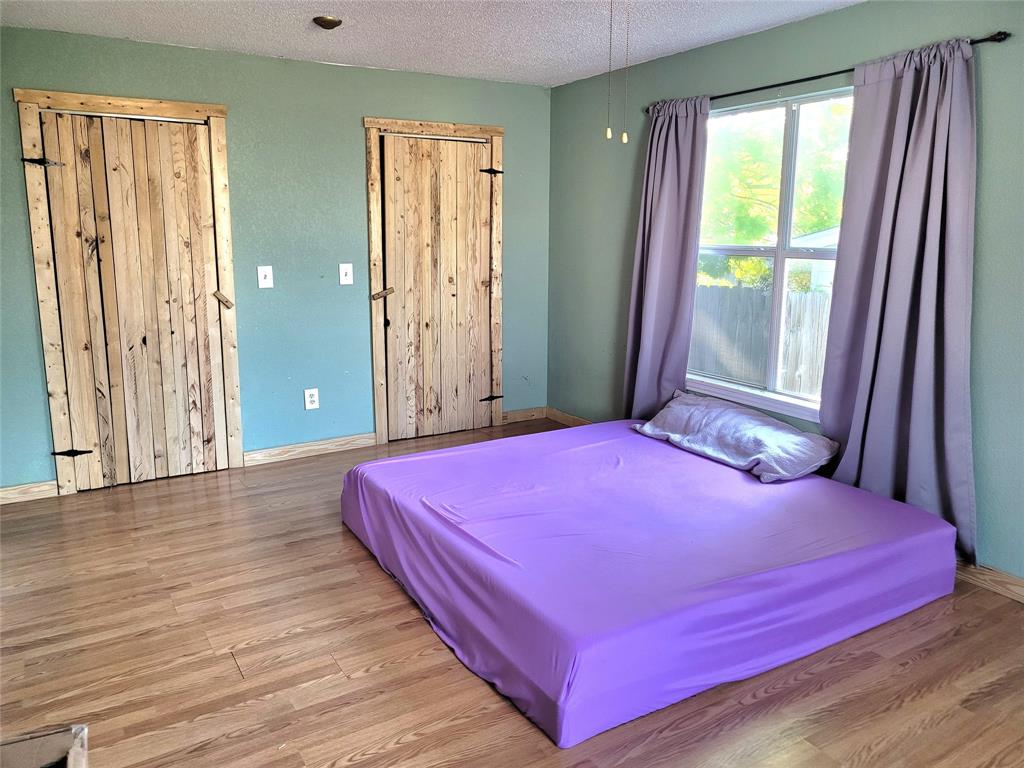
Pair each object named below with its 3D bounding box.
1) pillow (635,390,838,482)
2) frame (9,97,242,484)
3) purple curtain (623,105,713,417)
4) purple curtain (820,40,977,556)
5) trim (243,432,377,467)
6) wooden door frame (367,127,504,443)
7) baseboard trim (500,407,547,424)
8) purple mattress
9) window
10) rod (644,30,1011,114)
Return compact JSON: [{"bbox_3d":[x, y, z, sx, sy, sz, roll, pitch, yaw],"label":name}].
[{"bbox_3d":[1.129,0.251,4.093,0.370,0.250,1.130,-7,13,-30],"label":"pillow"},{"bbox_3d":[-2.079,-0.486,4.340,1.020,2.150,0.070,-7,13,-30],"label":"frame"},{"bbox_3d":[0.896,-0.581,4.541,0.140,2.080,0.620,-7,13,-30],"label":"purple curtain"},{"bbox_3d":[1.670,-0.321,3.271,0.140,2.080,0.740,-7,13,-30],"label":"purple curtain"},{"bbox_3d":[-1.295,0.427,5.007,0.870,0.093,0.020,-7,13,-30],"label":"trim"},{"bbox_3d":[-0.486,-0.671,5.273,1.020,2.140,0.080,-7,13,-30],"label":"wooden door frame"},{"bbox_3d":[0.109,0.257,5.828,0.400,0.090,0.020,-7,13,-30],"label":"baseboard trim"},{"bbox_3d":[0.459,0.635,3.525,1.940,0.285,2.050,-7,13,-30],"label":"purple mattress"},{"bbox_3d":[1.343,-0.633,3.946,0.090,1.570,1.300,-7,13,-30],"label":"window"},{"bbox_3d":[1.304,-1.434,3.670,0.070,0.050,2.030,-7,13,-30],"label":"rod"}]

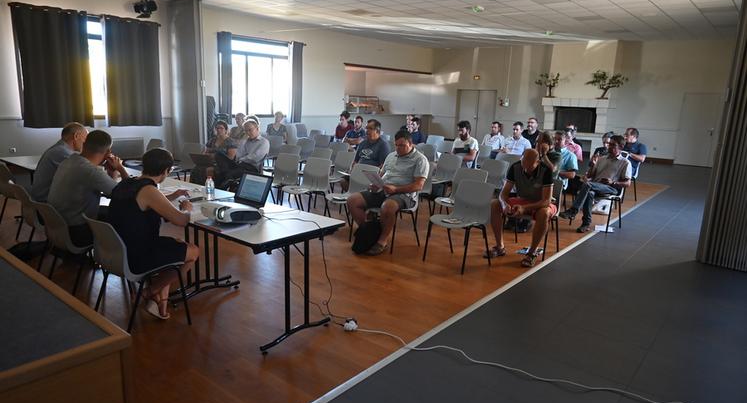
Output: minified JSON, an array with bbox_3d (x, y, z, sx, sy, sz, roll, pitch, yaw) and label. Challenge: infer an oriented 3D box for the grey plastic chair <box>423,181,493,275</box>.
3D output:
[{"bbox_3d":[0.867,0.233,4.996,0.510,0.800,0.500,-9,16,-41],"label":"grey plastic chair"}]

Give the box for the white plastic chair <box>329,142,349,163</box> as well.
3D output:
[{"bbox_3d":[-0.756,-0.557,8.460,0.530,0.810,0.520,-9,16,-43],"label":"white plastic chair"}]

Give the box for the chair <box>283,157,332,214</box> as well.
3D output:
[{"bbox_3d":[-0.843,-0.113,6.267,0.500,0.810,0.530,13,16,41],"label":"chair"}]

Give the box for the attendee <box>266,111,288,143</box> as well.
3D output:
[{"bbox_3d":[-2.136,-1.315,10.698,0.450,1.220,0.780,4,12,10],"label":"attendee"}]

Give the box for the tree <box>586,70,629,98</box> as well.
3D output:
[{"bbox_3d":[6.870,-3.424,14.691,1.096,0.821,0.650,12,15,38],"label":"tree"}]

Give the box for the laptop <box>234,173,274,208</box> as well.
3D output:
[{"bbox_3d":[-1.035,-0.080,3.893,0.370,0.240,0.350,12,15,38],"label":"laptop"}]

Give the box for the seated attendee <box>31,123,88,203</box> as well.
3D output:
[{"bbox_3d":[-2.716,-0.077,4.727,0.550,1.290,0.800,11,15,37],"label":"seated attendee"}]

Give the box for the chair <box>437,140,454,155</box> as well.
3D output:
[{"bbox_3d":[1.305,-0.730,9.617,0.500,0.810,0.520,12,16,41],"label":"chair"}]

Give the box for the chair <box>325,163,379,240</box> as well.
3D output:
[{"bbox_3d":[-0.234,-0.004,5.892,0.510,0.800,0.500,-7,15,-38],"label":"chair"}]

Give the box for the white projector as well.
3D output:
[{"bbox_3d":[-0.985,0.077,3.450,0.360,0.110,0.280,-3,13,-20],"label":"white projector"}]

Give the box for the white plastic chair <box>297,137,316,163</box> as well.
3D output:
[{"bbox_3d":[-1.326,-0.693,8.898,0.500,0.800,0.510,10,14,33],"label":"white plastic chair"}]

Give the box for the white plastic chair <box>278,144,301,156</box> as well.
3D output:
[{"bbox_3d":[-1.427,-0.475,7.861,0.500,0.810,0.530,10,14,33],"label":"white plastic chair"}]

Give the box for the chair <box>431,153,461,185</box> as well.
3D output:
[{"bbox_3d":[0.989,-0.246,7.259,0.500,0.810,0.520,12,16,41],"label":"chair"}]

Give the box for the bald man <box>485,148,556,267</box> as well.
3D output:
[{"bbox_3d":[1.600,0.015,5.266,0.640,1.160,0.770,13,16,43],"label":"bald man"}]

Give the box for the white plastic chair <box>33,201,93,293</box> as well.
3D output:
[{"bbox_3d":[-2.135,0.364,3.801,0.500,0.810,0.530,13,16,42],"label":"white plastic chair"}]

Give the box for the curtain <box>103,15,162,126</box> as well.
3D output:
[{"bbox_3d":[-4.949,-2.629,10.310,0.130,2.170,1.200,11,15,39],"label":"curtain"}]

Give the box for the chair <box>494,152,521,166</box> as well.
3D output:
[{"bbox_3d":[1.931,-0.290,7.632,0.510,0.800,0.500,-9,16,-42],"label":"chair"}]

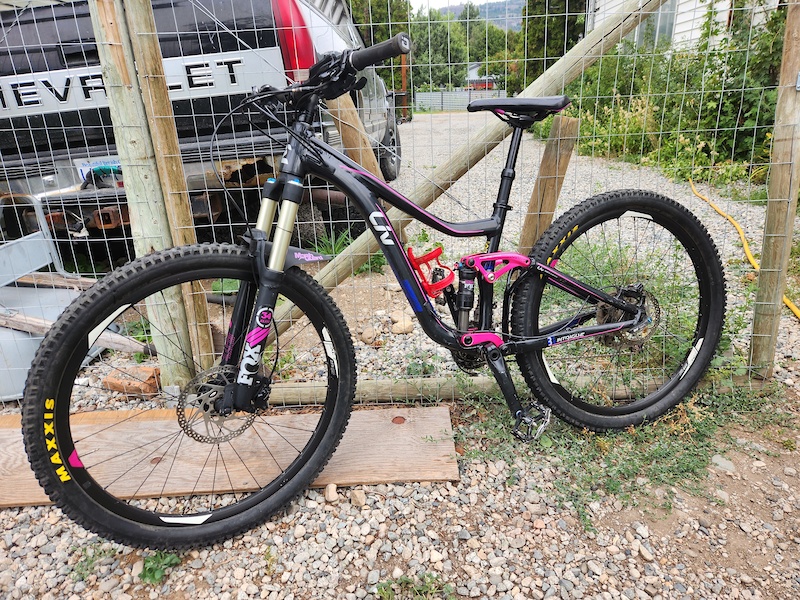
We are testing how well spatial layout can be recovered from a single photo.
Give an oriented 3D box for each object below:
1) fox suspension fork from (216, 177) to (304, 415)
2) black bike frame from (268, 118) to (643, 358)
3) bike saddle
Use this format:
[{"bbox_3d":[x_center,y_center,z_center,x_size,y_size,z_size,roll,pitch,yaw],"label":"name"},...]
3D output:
[{"bbox_3d":[-0.331,-0.024,1.180,0.098,0.530,0.180,13,5,-34],"label":"fox suspension fork"},{"bbox_3d":[0.191,-0.154,1.334,0.920,0.630,0.165,-10,11,-17],"label":"black bike frame"},{"bbox_3d":[0.295,-0.471,1.319,0.275,0.062,0.145,-10,11,-17],"label":"bike saddle"}]

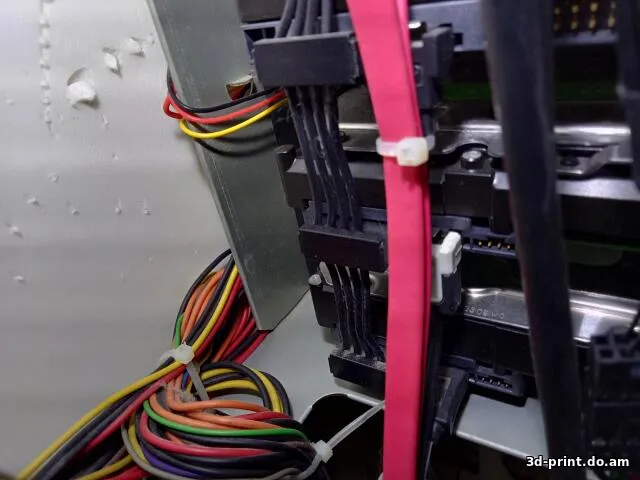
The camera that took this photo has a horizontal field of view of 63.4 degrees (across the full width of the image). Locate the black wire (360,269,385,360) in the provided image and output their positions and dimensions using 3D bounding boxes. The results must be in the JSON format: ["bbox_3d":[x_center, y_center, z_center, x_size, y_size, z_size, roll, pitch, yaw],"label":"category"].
[{"bbox_3d":[0.014,0.021,0.143,0.003,0.034,0.003,10,39,31],"label":"black wire"}]

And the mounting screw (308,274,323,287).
[{"bbox_3d":[-0.001,0.012,0.158,0.005,0.002,0.005,9,39,31],"label":"mounting screw"}]

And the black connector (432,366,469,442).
[{"bbox_3d":[0.031,0.045,0.142,0.013,0.006,0.025,9,39,31],"label":"black connector"}]

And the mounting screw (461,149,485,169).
[{"bbox_3d":[0.032,-0.017,0.109,0.005,0.003,0.005,9,39,31],"label":"mounting screw"}]

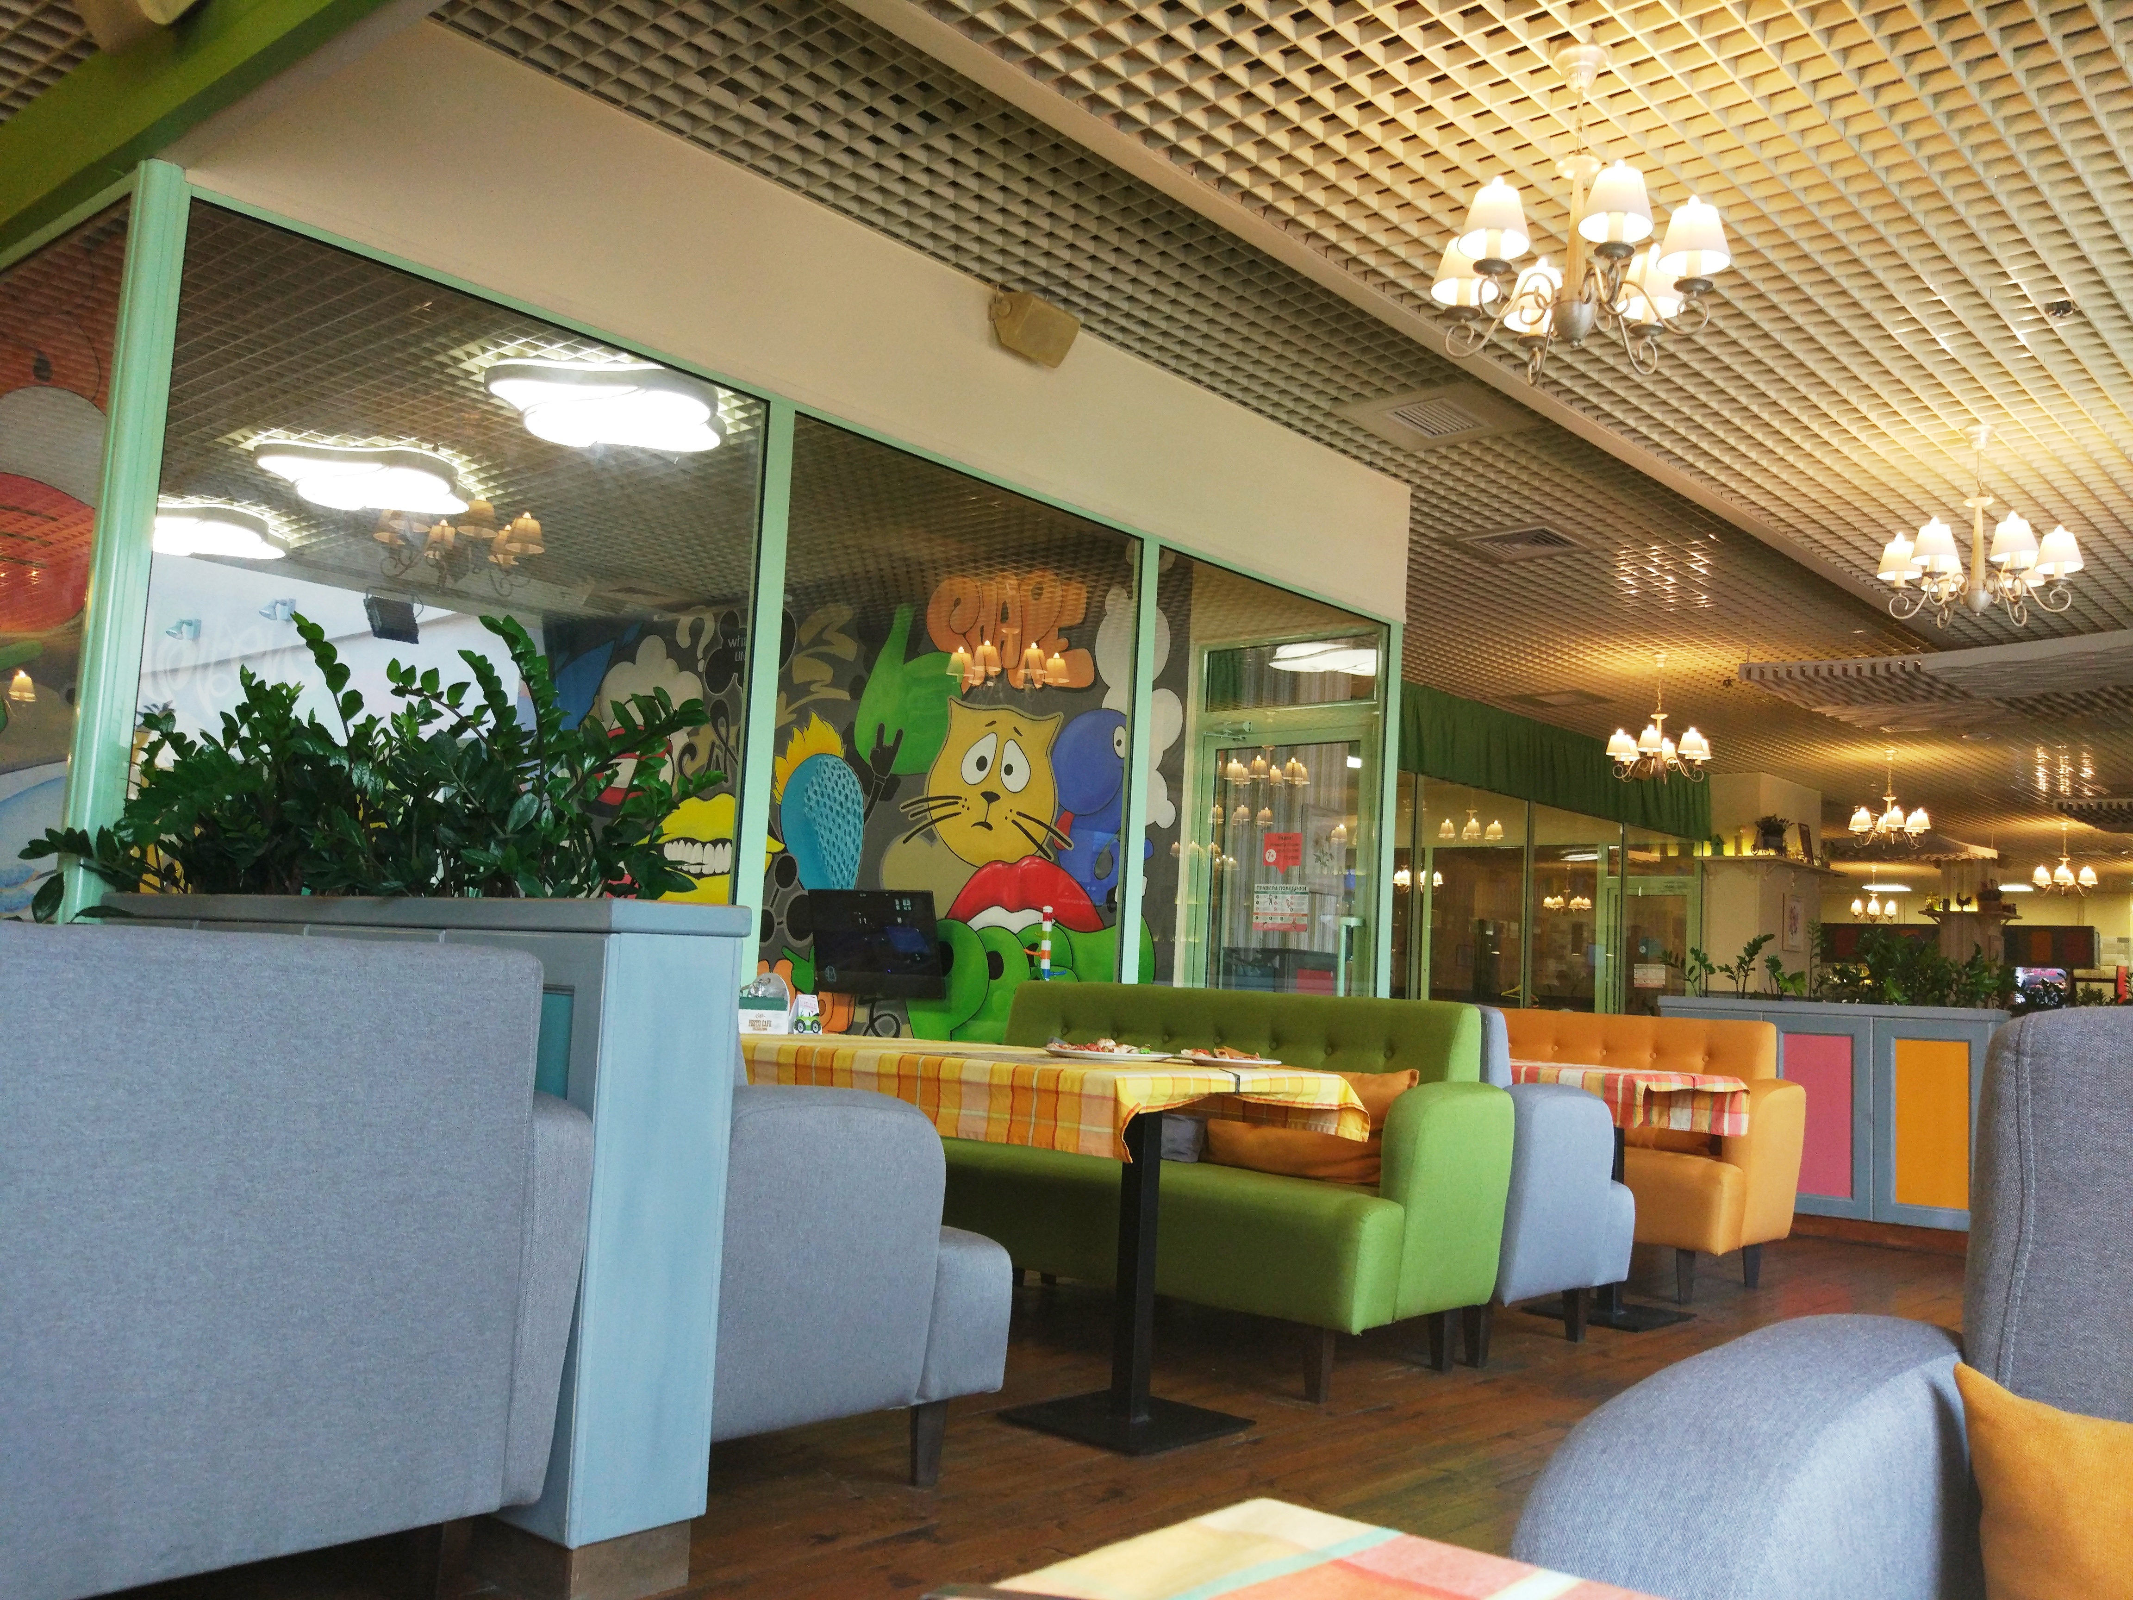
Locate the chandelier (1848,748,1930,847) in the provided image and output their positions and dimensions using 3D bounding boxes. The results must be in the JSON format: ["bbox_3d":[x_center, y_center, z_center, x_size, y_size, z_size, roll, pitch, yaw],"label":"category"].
[{"bbox_3d":[6.769,-0.005,14.170,0.610,0.807,0.610,-3,-9,43],"label":"chandelier"}]

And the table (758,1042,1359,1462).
[{"bbox_3d":[-0.290,0.988,4.156,1.702,0.759,0.851,-3,-8,41],"label":"table"}]

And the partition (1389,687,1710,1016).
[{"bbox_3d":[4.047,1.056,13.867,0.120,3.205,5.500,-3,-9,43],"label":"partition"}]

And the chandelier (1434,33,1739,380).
[{"bbox_3d":[1.106,-1.307,3.713,0.610,0.684,0.610,-3,-9,43],"label":"chandelier"}]

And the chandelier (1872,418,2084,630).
[{"bbox_3d":[3.150,-0.951,5.946,0.620,0.692,0.620,-3,-9,43],"label":"chandelier"}]

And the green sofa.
[{"bbox_3d":[0.254,1.002,4.822,1.711,0.933,0.842,-3,-8,41],"label":"green sofa"}]

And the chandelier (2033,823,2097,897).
[{"bbox_3d":[10.707,0.646,18.483,0.600,0.797,0.600,-3,-9,43],"label":"chandelier"}]

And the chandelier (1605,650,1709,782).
[{"bbox_3d":[3.719,-0.508,10.805,0.620,0.824,0.620,-3,-9,43],"label":"chandelier"}]

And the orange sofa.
[{"bbox_3d":[1.734,1.263,6.498,1.711,0.933,0.860,-3,-8,41],"label":"orange sofa"}]

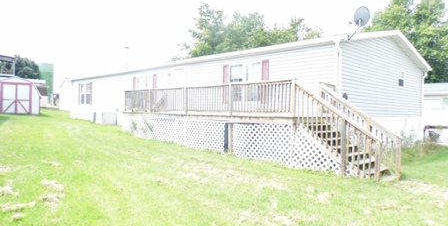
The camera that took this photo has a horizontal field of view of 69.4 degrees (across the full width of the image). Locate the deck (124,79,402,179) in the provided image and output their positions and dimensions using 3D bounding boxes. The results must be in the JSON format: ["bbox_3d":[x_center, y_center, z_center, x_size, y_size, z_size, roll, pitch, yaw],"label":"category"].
[{"bbox_3d":[0.147,0.249,11.805,2.346,2.326,11.608,1,0,-44],"label":"deck"}]

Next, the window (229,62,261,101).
[{"bbox_3d":[0.788,-1.210,12.825,0.100,1.532,1.741,1,0,-44],"label":"window"}]

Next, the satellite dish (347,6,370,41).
[{"bbox_3d":[4.123,-2.716,9.946,0.640,1.060,0.620,1,0,-17],"label":"satellite dish"}]

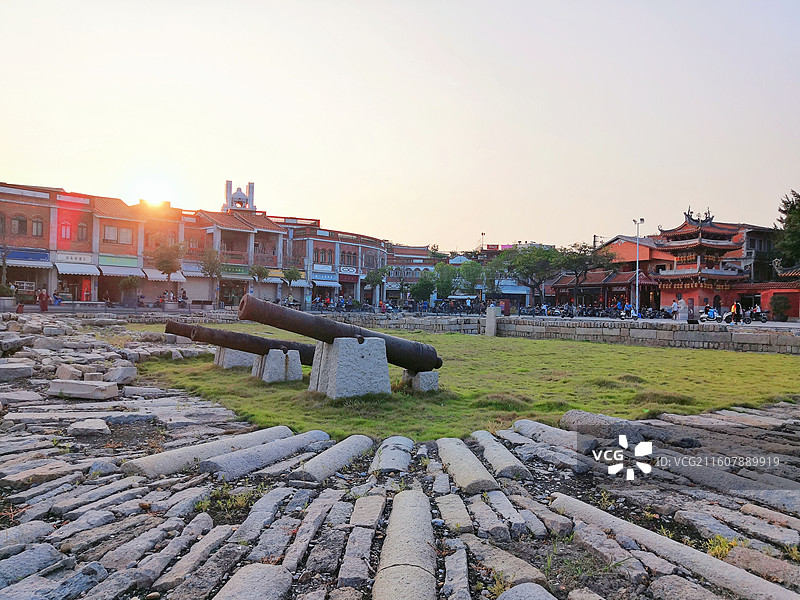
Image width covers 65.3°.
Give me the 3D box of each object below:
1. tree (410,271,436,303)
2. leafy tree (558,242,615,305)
[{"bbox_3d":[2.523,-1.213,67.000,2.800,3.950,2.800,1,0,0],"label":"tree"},{"bbox_3d":[18.900,-2.100,63.000,6.000,7.300,5.700,1,0,11],"label":"leafy tree"}]

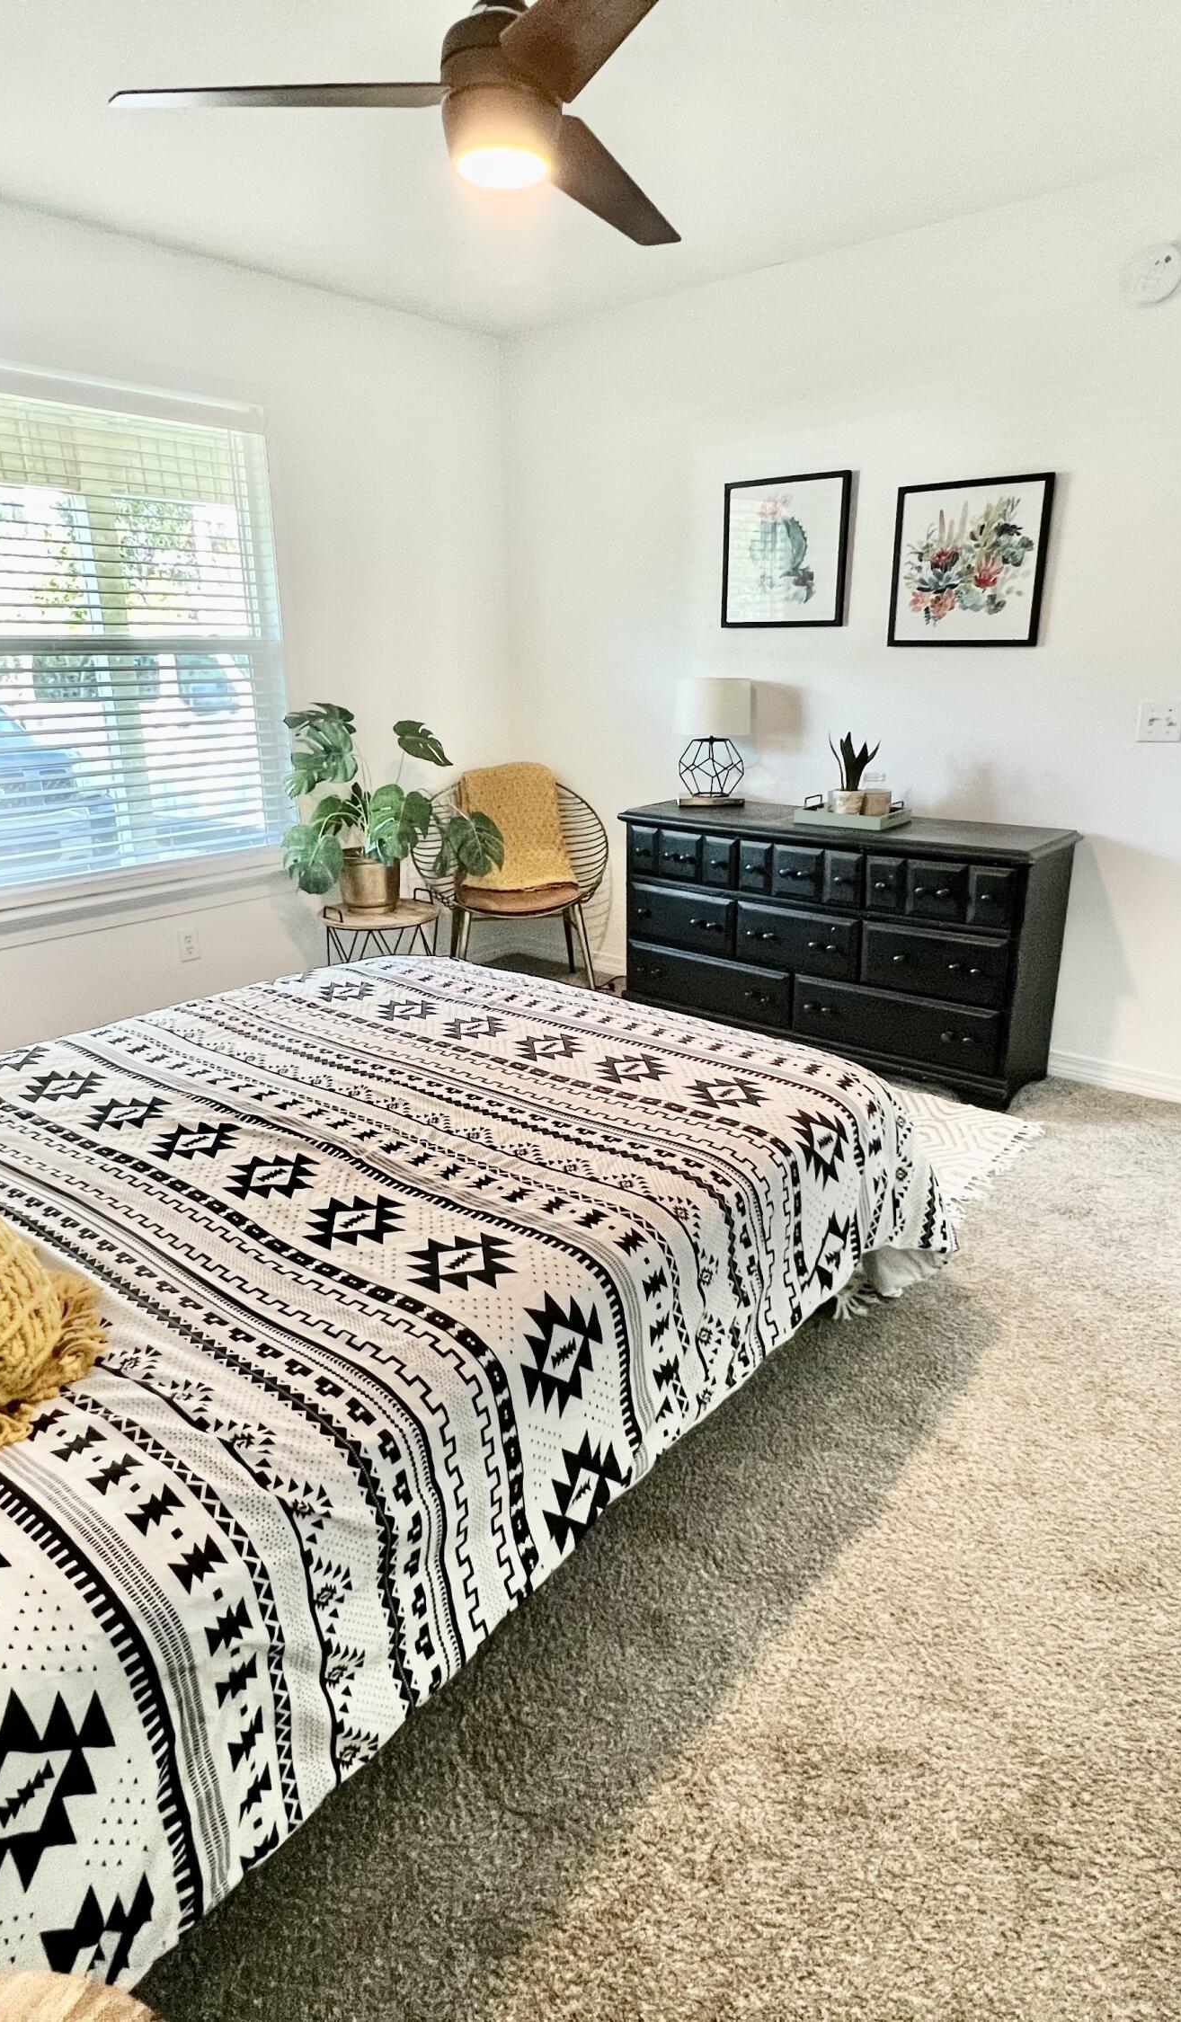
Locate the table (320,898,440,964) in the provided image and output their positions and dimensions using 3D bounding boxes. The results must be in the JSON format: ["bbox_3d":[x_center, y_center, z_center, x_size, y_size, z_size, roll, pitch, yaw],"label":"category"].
[{"bbox_3d":[-0.727,-0.144,3.677,0.430,0.470,0.430,-1,18,0],"label":"table"}]

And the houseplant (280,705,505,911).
[{"bbox_3d":[-0.658,-0.699,3.522,0.740,0.740,0.620,-1,18,0],"label":"houseplant"}]

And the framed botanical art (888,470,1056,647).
[{"bbox_3d":[1.151,-1.367,3.108,0.475,0.470,0.025,14,23,39],"label":"framed botanical art"}]

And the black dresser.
[{"bbox_3d":[0.784,-0.252,3.481,1.500,0.757,0.400,15,24,40],"label":"black dresser"}]

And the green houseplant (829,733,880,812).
[{"bbox_3d":[0.864,-0.760,3.323,0.140,0.250,0.130,14,23,39],"label":"green houseplant"}]

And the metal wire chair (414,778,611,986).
[{"bbox_3d":[-0.298,-0.504,4.199,0.780,0.820,0.640,-4,18,-11],"label":"metal wire chair"}]

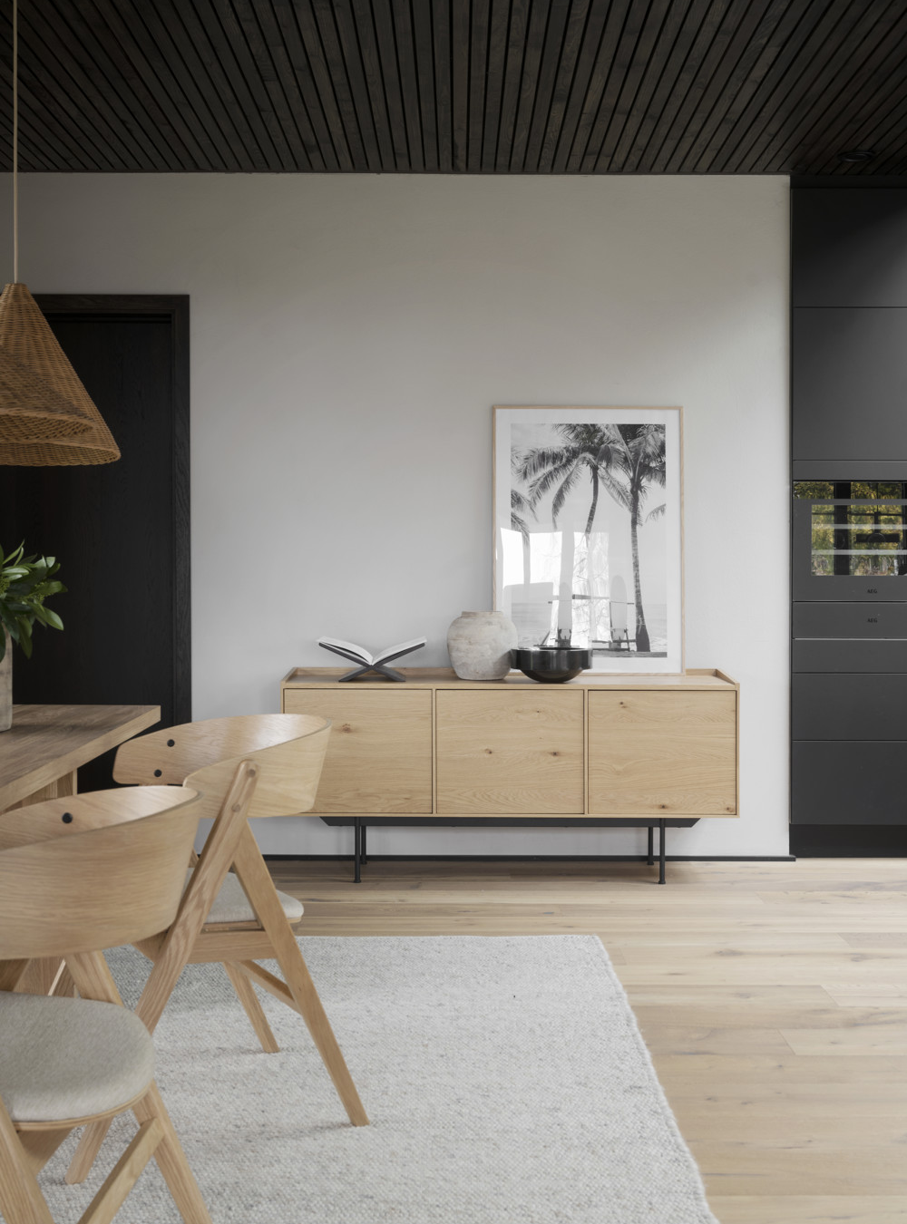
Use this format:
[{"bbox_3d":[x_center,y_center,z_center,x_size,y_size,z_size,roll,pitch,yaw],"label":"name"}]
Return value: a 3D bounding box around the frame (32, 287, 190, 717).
[{"bbox_3d":[-1.497,-0.130,5.357,1.000,2.153,0.100,0,1,0],"label":"frame"}]

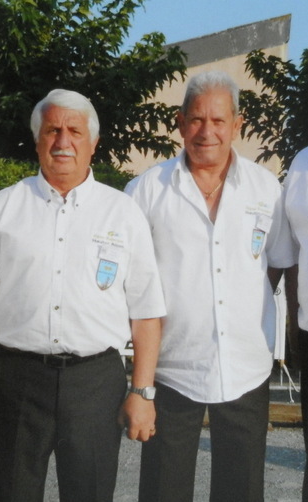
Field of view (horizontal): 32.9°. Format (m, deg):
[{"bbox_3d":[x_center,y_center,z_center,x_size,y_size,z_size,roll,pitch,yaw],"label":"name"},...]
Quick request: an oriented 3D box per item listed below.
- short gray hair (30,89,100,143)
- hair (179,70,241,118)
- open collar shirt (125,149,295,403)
[{"bbox_3d":[-0.251,-0.378,1.480,0.190,0.165,0.215,0,3,-7],"label":"short gray hair"},{"bbox_3d":[0.166,-0.464,1.560,0.172,0.145,0.200,0,3,7],"label":"hair"},{"bbox_3d":[0.164,0.071,1.570,0.530,0.740,0.280,0,3,-6],"label":"open collar shirt"}]

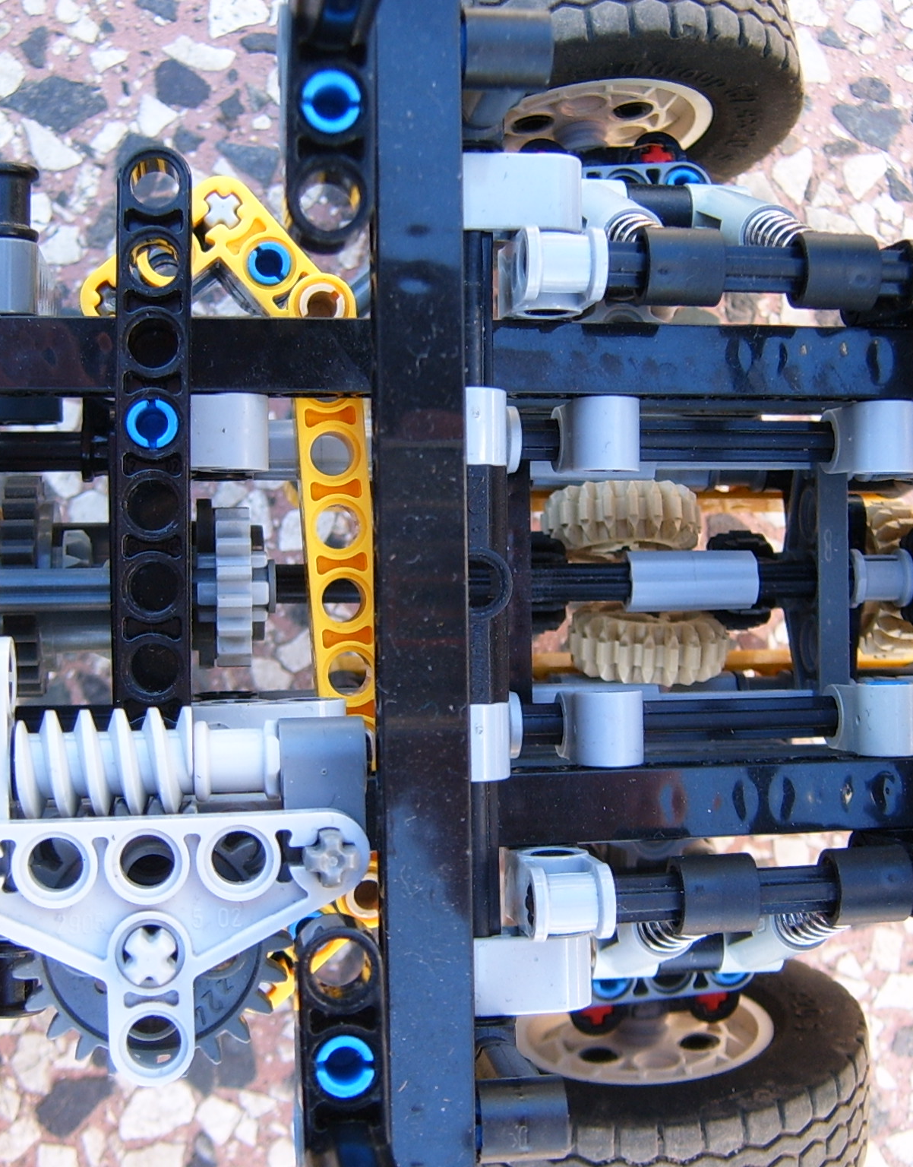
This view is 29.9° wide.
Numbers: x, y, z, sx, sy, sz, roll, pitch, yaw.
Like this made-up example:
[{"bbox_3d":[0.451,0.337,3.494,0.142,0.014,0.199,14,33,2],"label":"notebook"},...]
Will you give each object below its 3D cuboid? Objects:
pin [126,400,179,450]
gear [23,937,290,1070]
[{"bbox_3d":[-0.032,-0.016,0.180,0.006,0.024,0.006,-1,90,-10],"label":"pin"},{"bbox_3d":[-0.028,0.032,0.155,0.026,0.007,0.026,-1,90,-10],"label":"gear"}]

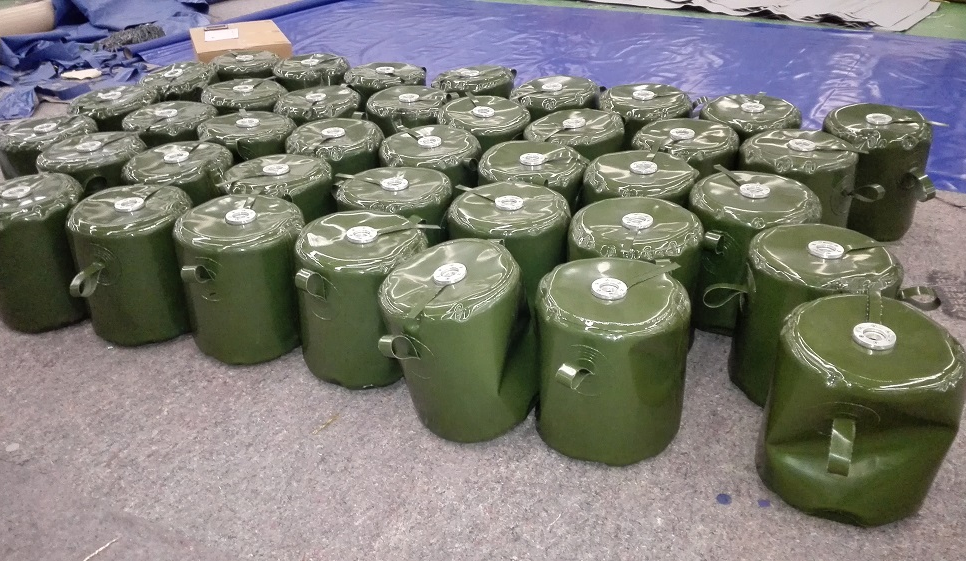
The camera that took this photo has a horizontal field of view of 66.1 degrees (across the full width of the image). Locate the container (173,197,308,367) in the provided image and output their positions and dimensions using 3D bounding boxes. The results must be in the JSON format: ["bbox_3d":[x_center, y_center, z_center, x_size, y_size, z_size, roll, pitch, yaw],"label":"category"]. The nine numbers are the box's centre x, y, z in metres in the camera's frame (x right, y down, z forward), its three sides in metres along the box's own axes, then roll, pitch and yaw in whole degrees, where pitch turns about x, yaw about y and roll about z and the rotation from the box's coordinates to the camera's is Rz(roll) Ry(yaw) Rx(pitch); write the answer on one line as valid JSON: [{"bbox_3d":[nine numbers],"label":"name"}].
[{"bbox_3d":[-0.791,-0.016,2.533,0.412,0.461,0.412,-2,32,1],"label":"container"}]

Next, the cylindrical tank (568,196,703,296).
[{"bbox_3d":[0.482,0.009,2.405,0.412,0.461,0.412,5,32,11],"label":"cylindrical tank"}]

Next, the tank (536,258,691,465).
[{"bbox_3d":[0.351,0.213,2.083,0.412,0.461,0.412,-2,32,1],"label":"tank"}]

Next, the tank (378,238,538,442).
[{"bbox_3d":[-0.063,0.169,2.039,0.385,0.440,0.385,-2,32,0],"label":"tank"}]

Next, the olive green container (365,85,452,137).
[{"bbox_3d":[-0.306,-0.593,3.279,0.385,0.440,0.385,-2,32,0],"label":"olive green container"}]

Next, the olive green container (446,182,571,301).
[{"bbox_3d":[0.092,-0.062,2.547,0.412,0.461,0.412,-1,32,2],"label":"olive green container"}]

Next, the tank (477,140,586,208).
[{"bbox_3d":[0.187,-0.247,2.782,0.400,0.445,0.400,0,32,4],"label":"tank"}]

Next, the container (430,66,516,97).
[{"bbox_3d":[-0.043,-0.841,3.825,0.412,0.461,0.412,-2,32,0],"label":"container"}]

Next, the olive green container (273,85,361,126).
[{"bbox_3d":[-0.748,-0.640,3.479,0.400,0.445,0.400,-9,32,-10],"label":"olive green container"}]

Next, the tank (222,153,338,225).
[{"bbox_3d":[-0.755,-0.215,2.854,0.412,0.461,0.412,-11,33,-14],"label":"tank"}]

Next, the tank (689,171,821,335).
[{"bbox_3d":[0.886,-0.101,2.501,0.400,0.445,0.400,10,34,19],"label":"tank"}]

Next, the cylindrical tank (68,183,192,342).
[{"bbox_3d":[-1.163,-0.060,2.561,0.400,0.445,0.400,-17,35,-23],"label":"cylindrical tank"}]

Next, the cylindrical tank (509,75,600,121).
[{"bbox_3d":[0.311,-0.655,3.339,0.385,0.440,0.385,-2,32,0],"label":"cylindrical tank"}]

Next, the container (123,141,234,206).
[{"bbox_3d":[-1.148,-0.273,2.906,0.400,0.445,0.400,-15,34,-20],"label":"container"}]

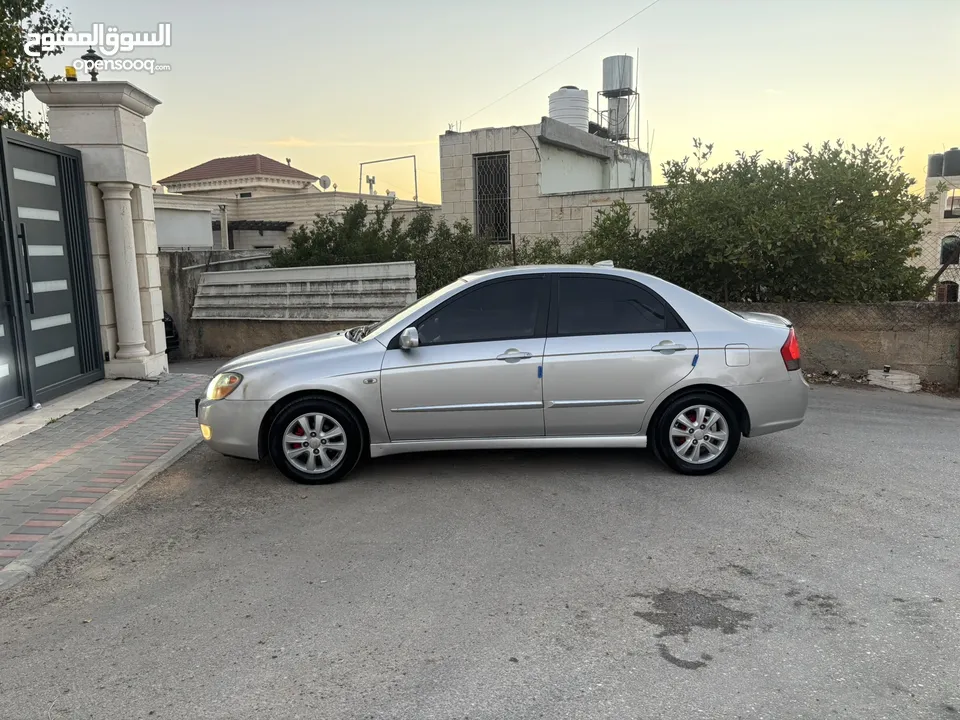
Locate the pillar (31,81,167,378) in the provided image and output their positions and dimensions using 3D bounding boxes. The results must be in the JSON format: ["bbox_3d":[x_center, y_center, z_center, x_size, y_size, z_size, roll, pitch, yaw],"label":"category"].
[{"bbox_3d":[-4.370,-1.454,8.610,1.020,3.310,1.020,-2,9,-4],"label":"pillar"}]

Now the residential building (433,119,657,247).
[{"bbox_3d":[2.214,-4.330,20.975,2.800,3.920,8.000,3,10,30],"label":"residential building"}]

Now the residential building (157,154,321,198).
[{"bbox_3d":[-15.342,-11.195,46.000,9.000,4.600,5.600,3,10,28],"label":"residential building"}]

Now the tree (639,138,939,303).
[{"bbox_3d":[4.250,-1.888,10.000,3.900,2.350,2.900,1,9,16],"label":"tree"}]

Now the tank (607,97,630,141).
[{"bbox_3d":[4.115,-7.215,21.500,0.560,1.150,0.560,-2,9,0],"label":"tank"}]

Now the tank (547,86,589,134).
[{"bbox_3d":[2.320,-6.539,18.900,1.050,1.300,1.050,-2,9,0],"label":"tank"}]

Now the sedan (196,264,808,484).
[{"bbox_3d":[0.186,-0.005,5.580,4.480,1.470,1.740,0,7,-7],"label":"sedan"}]

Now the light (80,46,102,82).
[{"bbox_3d":[-4.445,-3.358,8.250,0.250,0.460,0.250,-2,9,0],"label":"light"}]

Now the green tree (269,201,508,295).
[{"bbox_3d":[-1.485,-1.765,11.700,3.700,1.850,2.400,-2,9,0],"label":"green tree"}]

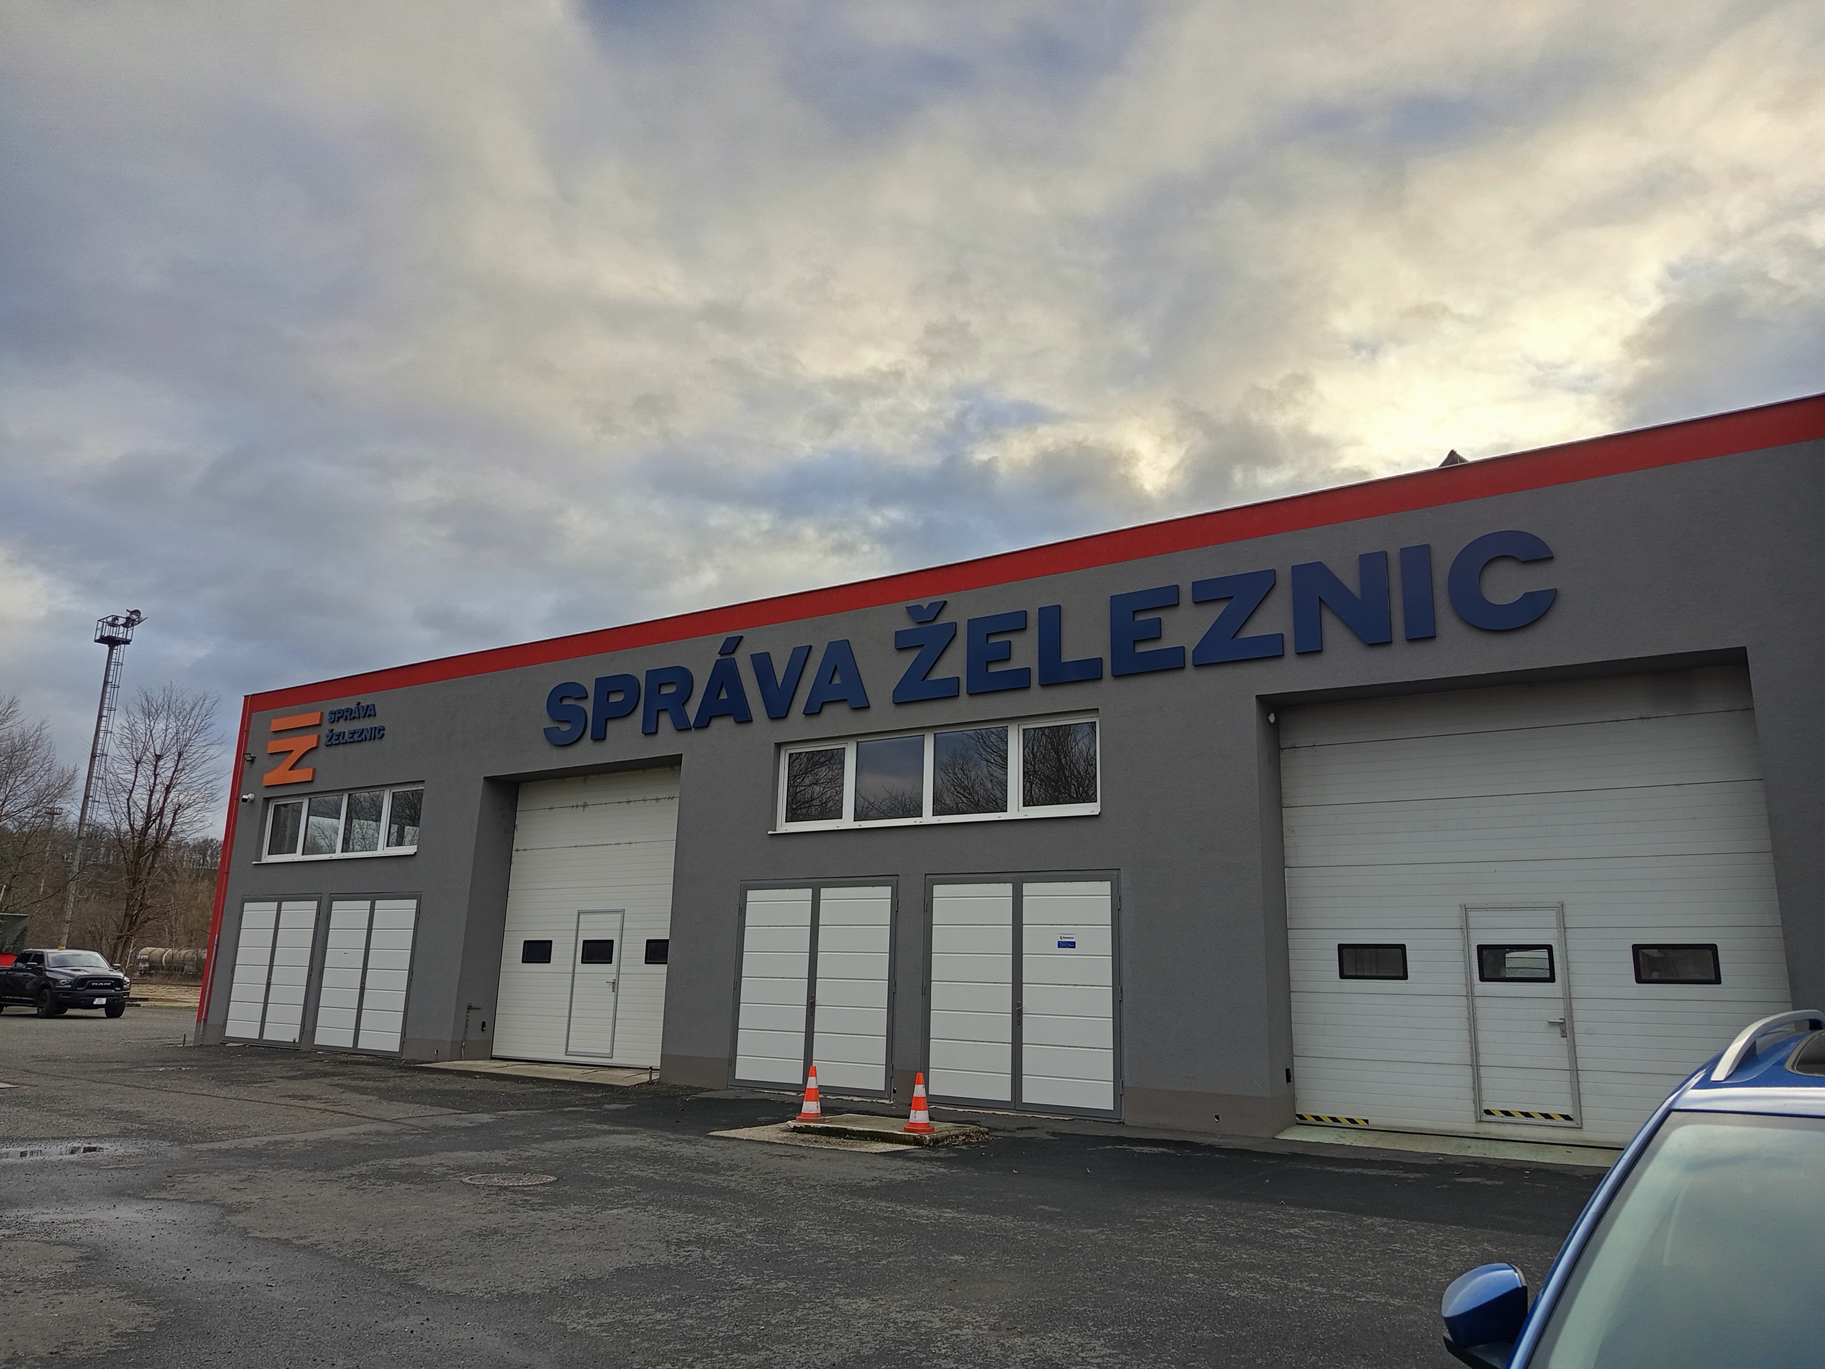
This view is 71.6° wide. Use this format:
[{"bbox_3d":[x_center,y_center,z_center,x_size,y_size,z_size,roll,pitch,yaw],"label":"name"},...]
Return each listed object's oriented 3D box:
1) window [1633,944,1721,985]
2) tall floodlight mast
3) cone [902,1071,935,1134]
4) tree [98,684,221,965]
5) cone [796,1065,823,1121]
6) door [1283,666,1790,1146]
[{"bbox_3d":[6.544,2.397,10.833,0.620,0.330,0.050,-7,-16,33],"label":"window"},{"bbox_3d":[-42.075,5.729,65.007,2.400,19.880,2.000,5,-14,-16],"label":"tall floodlight mast"},{"bbox_3d":[0.064,3.806,11.540,0.275,0.500,0.275,1,-13,1],"label":"cone"},{"bbox_3d":[-36.108,7.215,59.581,5.400,14.760,5.400,9,-15,-30],"label":"tree"},{"bbox_3d":[-0.981,3.943,12.220,0.260,0.500,0.260,2,-13,-4],"label":"cone"},{"bbox_3d":[5.510,2.043,11.652,4.110,4.100,0.080,-7,-16,33],"label":"door"}]

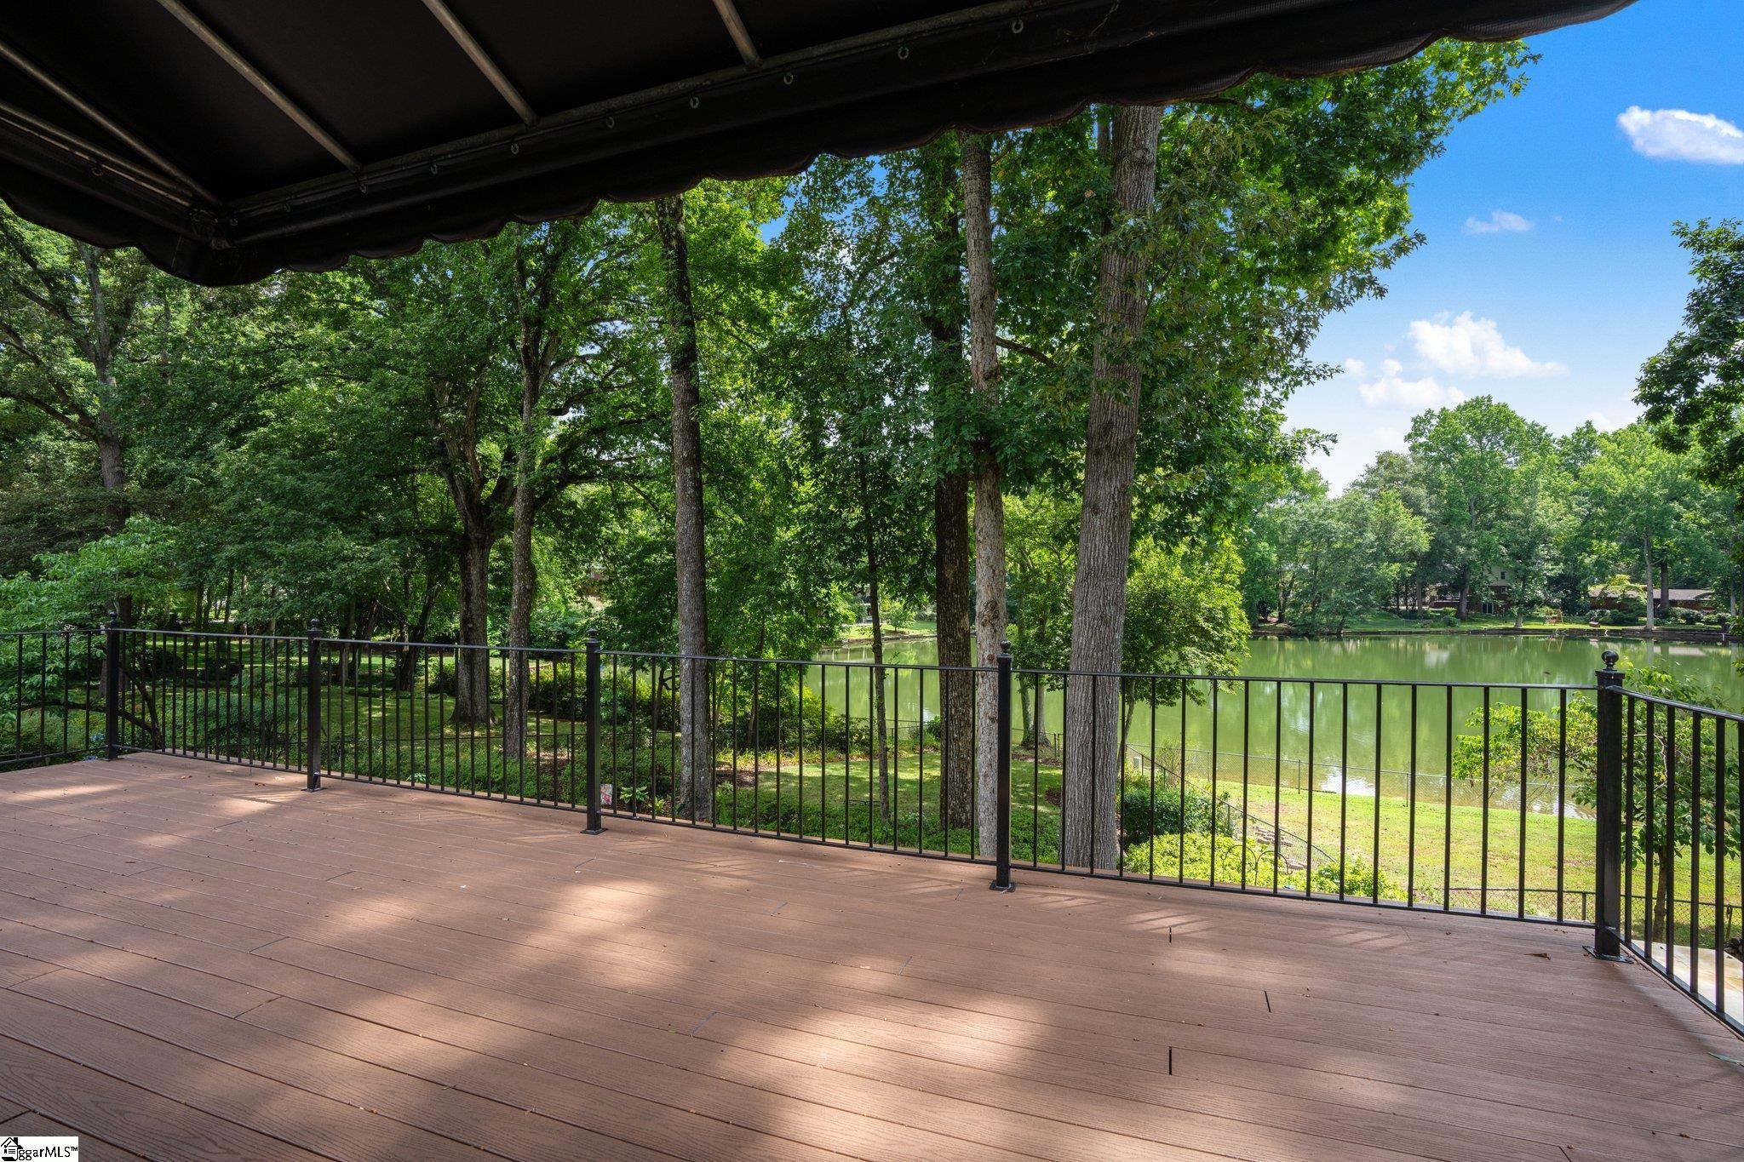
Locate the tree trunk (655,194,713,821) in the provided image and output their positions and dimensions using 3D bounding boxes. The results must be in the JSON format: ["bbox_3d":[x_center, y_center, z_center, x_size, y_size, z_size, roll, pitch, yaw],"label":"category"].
[{"bbox_3d":[-3.970,-1.548,16.300,1.042,13.242,0.900,0,0,-14],"label":"tree trunk"}]

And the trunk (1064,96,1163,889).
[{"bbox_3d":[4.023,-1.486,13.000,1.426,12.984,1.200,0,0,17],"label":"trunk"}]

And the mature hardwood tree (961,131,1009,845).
[{"bbox_3d":[2.035,-1.586,14.200,0.740,13.309,0.650,0,0,8],"label":"mature hardwood tree"}]

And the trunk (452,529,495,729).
[{"bbox_3d":[-13.138,1.502,25.500,1.174,6.412,1.150,0,0,-27],"label":"trunk"}]

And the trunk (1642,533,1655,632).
[{"bbox_3d":[112.158,0.098,112.000,1.150,14.377,1.183,0,0,-45],"label":"trunk"}]

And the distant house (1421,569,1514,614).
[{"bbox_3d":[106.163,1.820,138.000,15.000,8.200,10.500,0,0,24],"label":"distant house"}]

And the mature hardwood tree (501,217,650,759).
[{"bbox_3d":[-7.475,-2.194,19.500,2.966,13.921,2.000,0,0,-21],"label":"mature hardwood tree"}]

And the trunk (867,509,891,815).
[{"bbox_3d":[0.127,1.871,16.000,0.380,6.386,0.320,0,0,0],"label":"trunk"}]

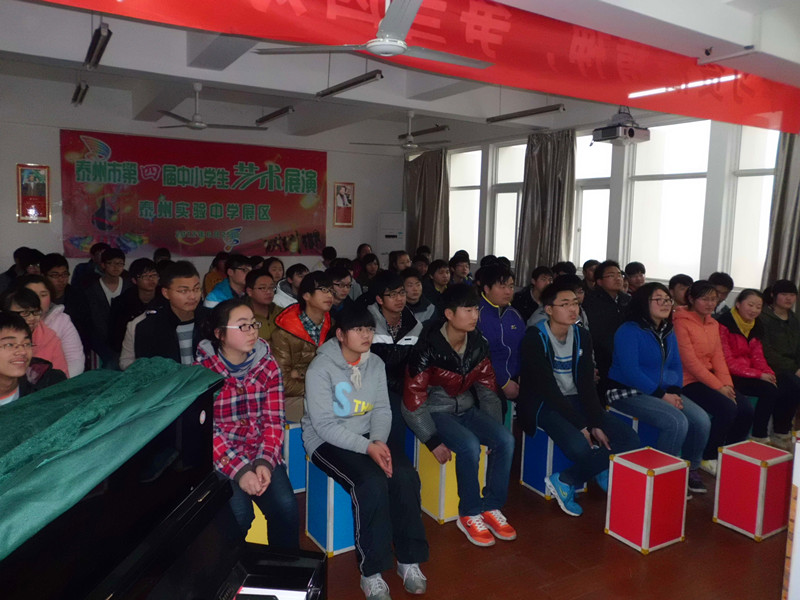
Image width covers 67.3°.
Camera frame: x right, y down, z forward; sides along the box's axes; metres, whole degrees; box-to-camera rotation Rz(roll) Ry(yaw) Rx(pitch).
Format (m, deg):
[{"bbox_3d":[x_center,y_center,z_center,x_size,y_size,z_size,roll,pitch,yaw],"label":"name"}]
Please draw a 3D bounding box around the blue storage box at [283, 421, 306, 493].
[{"bbox_3d":[-0.623,0.965,3.852,0.320,0.439,0.259,-3,8,-31],"label":"blue storage box"}]

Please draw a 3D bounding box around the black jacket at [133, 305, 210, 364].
[{"bbox_3d":[-1.198,0.374,3.310,0.500,0.620,0.360,-3,8,-31],"label":"black jacket"}]

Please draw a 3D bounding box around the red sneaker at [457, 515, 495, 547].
[{"bbox_3d":[0.417,1.225,3.278,0.105,0.100,0.280,-2,8,-26],"label":"red sneaker"}]

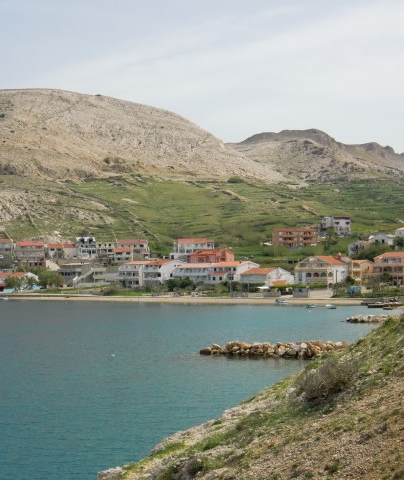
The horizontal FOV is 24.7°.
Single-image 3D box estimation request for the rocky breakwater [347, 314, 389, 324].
[{"bbox_3d":[26.954,12.547,147.000,8.200,1.200,3.000,0,-2,6],"label":"rocky breakwater"}]

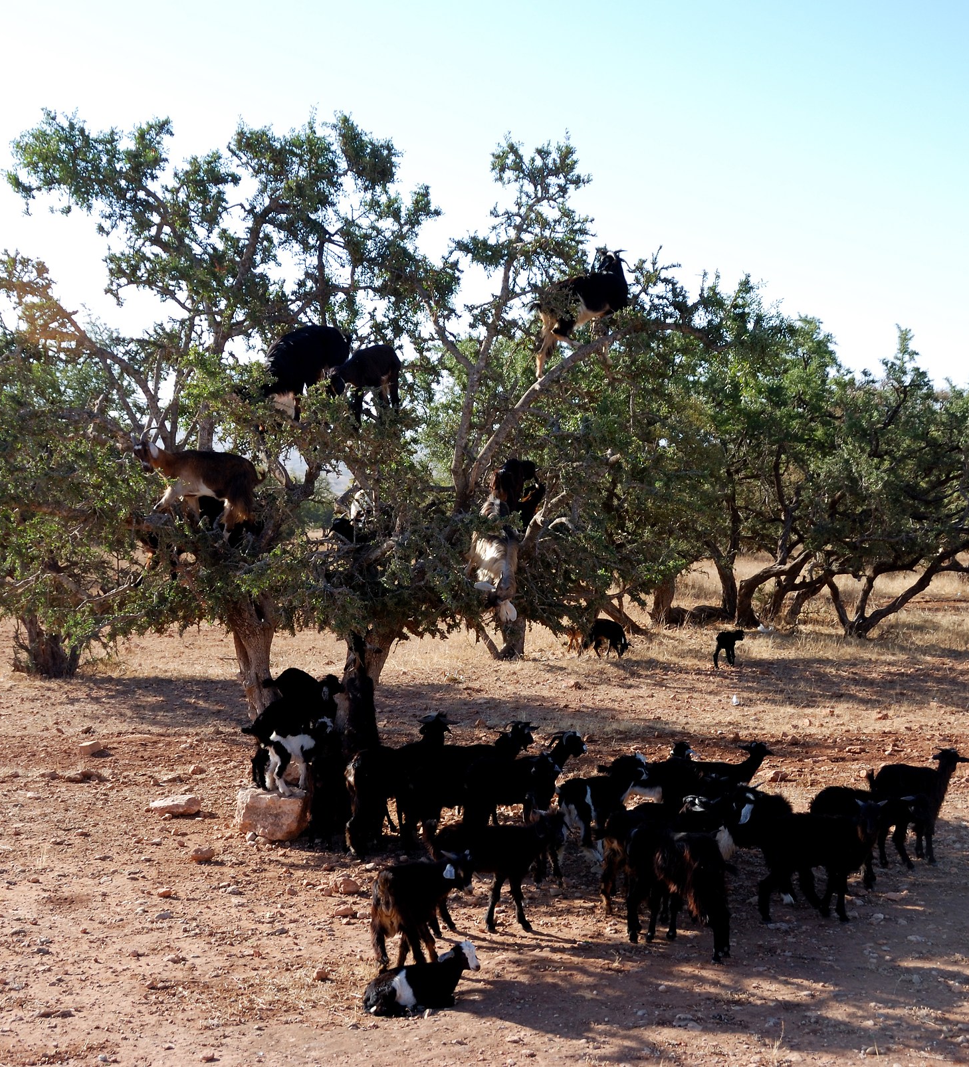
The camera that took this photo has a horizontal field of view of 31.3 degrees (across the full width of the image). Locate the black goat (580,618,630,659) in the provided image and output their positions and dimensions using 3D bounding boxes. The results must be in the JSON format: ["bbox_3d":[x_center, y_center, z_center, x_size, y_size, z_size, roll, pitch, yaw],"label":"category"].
[{"bbox_3d":[1.780,1.558,25.600,0.820,0.580,0.280,0,1,21],"label":"black goat"}]

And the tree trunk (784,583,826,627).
[{"bbox_3d":[5.991,1.337,32.300,0.720,0.850,0.550,0,1,0],"label":"tree trunk"}]

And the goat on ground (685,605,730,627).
[{"bbox_3d":[4.333,1.597,33.600,0.880,0.450,0.420,0,1,13],"label":"goat on ground"}]

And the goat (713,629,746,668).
[{"bbox_3d":[3.610,1.698,25.500,0.520,0.560,0.200,0,1,-21],"label":"goat"}]

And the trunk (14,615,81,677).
[{"bbox_3d":[-5.757,1.478,22.800,0.820,0.840,0.650,0,1,0],"label":"trunk"}]

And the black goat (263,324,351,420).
[{"bbox_3d":[-1.489,-1.296,14.400,0.780,0.800,0.360,0,1,-6],"label":"black goat"}]

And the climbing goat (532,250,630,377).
[{"bbox_3d":[0.759,-1.728,13.600,0.800,0.980,0.330,0,1,15],"label":"climbing goat"}]

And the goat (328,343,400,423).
[{"bbox_3d":[-0.980,-1.228,14.100,0.640,0.620,0.250,-1,1,-30],"label":"goat"}]

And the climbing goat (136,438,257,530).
[{"bbox_3d":[-2.330,-0.398,14.000,1.040,0.760,0.330,0,1,-9],"label":"climbing goat"}]

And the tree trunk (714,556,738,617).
[{"bbox_3d":[4.891,1.071,35.000,0.480,1.220,0.440,0,1,0],"label":"tree trunk"}]

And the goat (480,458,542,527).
[{"bbox_3d":[0.230,-0.307,14.200,0.650,0.640,0.320,-1,1,-36],"label":"goat"}]

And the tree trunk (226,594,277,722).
[{"bbox_3d":[-1.881,1.114,14.000,0.430,1.180,0.400,0,1,0],"label":"tree trunk"}]

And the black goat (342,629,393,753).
[{"bbox_3d":[-0.792,1.149,11.400,0.320,1.020,0.480,0,1,3],"label":"black goat"}]

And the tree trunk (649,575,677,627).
[{"bbox_3d":[3.453,1.251,33.400,0.520,1.100,0.520,0,1,0],"label":"tree trunk"}]

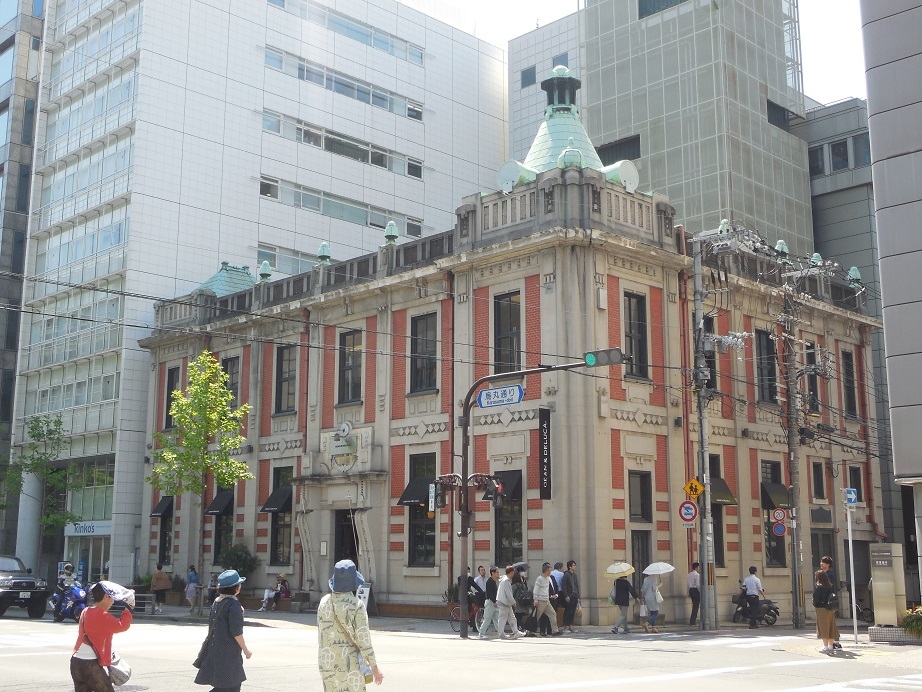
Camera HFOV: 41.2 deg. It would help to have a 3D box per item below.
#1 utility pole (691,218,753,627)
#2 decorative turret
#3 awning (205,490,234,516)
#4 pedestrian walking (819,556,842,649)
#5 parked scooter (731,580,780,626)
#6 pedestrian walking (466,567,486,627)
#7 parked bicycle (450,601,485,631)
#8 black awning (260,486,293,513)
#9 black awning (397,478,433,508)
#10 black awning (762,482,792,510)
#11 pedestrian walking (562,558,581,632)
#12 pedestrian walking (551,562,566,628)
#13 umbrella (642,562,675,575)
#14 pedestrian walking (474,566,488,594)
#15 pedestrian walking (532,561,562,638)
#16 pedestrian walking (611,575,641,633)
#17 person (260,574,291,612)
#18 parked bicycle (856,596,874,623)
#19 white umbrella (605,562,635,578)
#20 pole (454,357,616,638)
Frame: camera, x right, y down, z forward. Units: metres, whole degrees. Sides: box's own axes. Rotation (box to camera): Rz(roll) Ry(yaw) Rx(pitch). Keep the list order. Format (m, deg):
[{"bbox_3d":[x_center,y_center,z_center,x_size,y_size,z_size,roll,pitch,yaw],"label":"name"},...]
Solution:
[{"bbox_3d":[6.887,2.139,32.541,0.900,10.600,1.900,10,-15,-44],"label":"utility pole"},{"bbox_3d":[3.239,-6.659,39.155,4.400,4.800,4.400,9,-14,-42],"label":"decorative turret"},{"bbox_3d":[-9.272,6.033,46.967,0.570,0.880,1.220,9,-14,-42],"label":"awning"},{"bbox_3d":[6.938,4.851,23.104,0.350,1.730,0.480,8,-13,-36],"label":"pedestrian walking"},{"bbox_3d":[8.912,7.791,36.940,1.700,1.200,0.640,-10,-14,44],"label":"parked scooter"},{"bbox_3d":[0.254,6.443,31.234,0.550,1.610,0.520,-6,-12,31],"label":"pedestrian walking"},{"bbox_3d":[0.221,6.567,30.194,0.550,1.050,1.700,8,-13,-38],"label":"parked bicycle"},{"bbox_3d":[-6.639,5.512,43.944,0.575,0.864,1.123,10,-15,-44],"label":"black awning"},{"bbox_3d":[-1.405,4.600,38.777,0.593,0.845,1.129,10,-15,-44],"label":"black awning"},{"bbox_3d":[9.494,4.487,36.606,0.550,0.764,1.250,-10,-15,44],"label":"black awning"},{"bbox_3d":[2.796,6.362,31.161,0.360,1.780,0.500,-6,-11,29],"label":"pedestrian walking"},{"bbox_3d":[2.556,6.612,32.444,0.500,1.730,0.330,-7,-12,36],"label":"pedestrian walking"},{"bbox_3d":[4.933,5.538,30.501,0.840,0.290,0.840,-6,-10,-1],"label":"umbrella"},{"bbox_3d":[0.554,6.700,32.793,0.500,1.650,0.360,7,-12,-36],"label":"pedestrian walking"},{"bbox_3d":[2.078,6.050,29.255,0.750,1.714,0.500,2,-11,-8],"label":"pedestrian walking"},{"bbox_3d":[4.114,6.441,30.973,0.600,1.600,0.520,7,-12,-33],"label":"pedestrian walking"},{"bbox_3d":[-6.114,8.124,40.397,0.880,1.270,0.550,6,-12,-31],"label":"person"},{"bbox_3d":[14.323,9.307,43.587,1.550,0.980,0.550,-10,-15,44],"label":"parked bicycle"},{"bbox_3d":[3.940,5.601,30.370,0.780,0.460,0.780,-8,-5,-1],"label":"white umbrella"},{"bbox_3d":[1.743,3.436,27.531,0.500,6.250,5.100,10,-15,-44],"label":"pole"}]

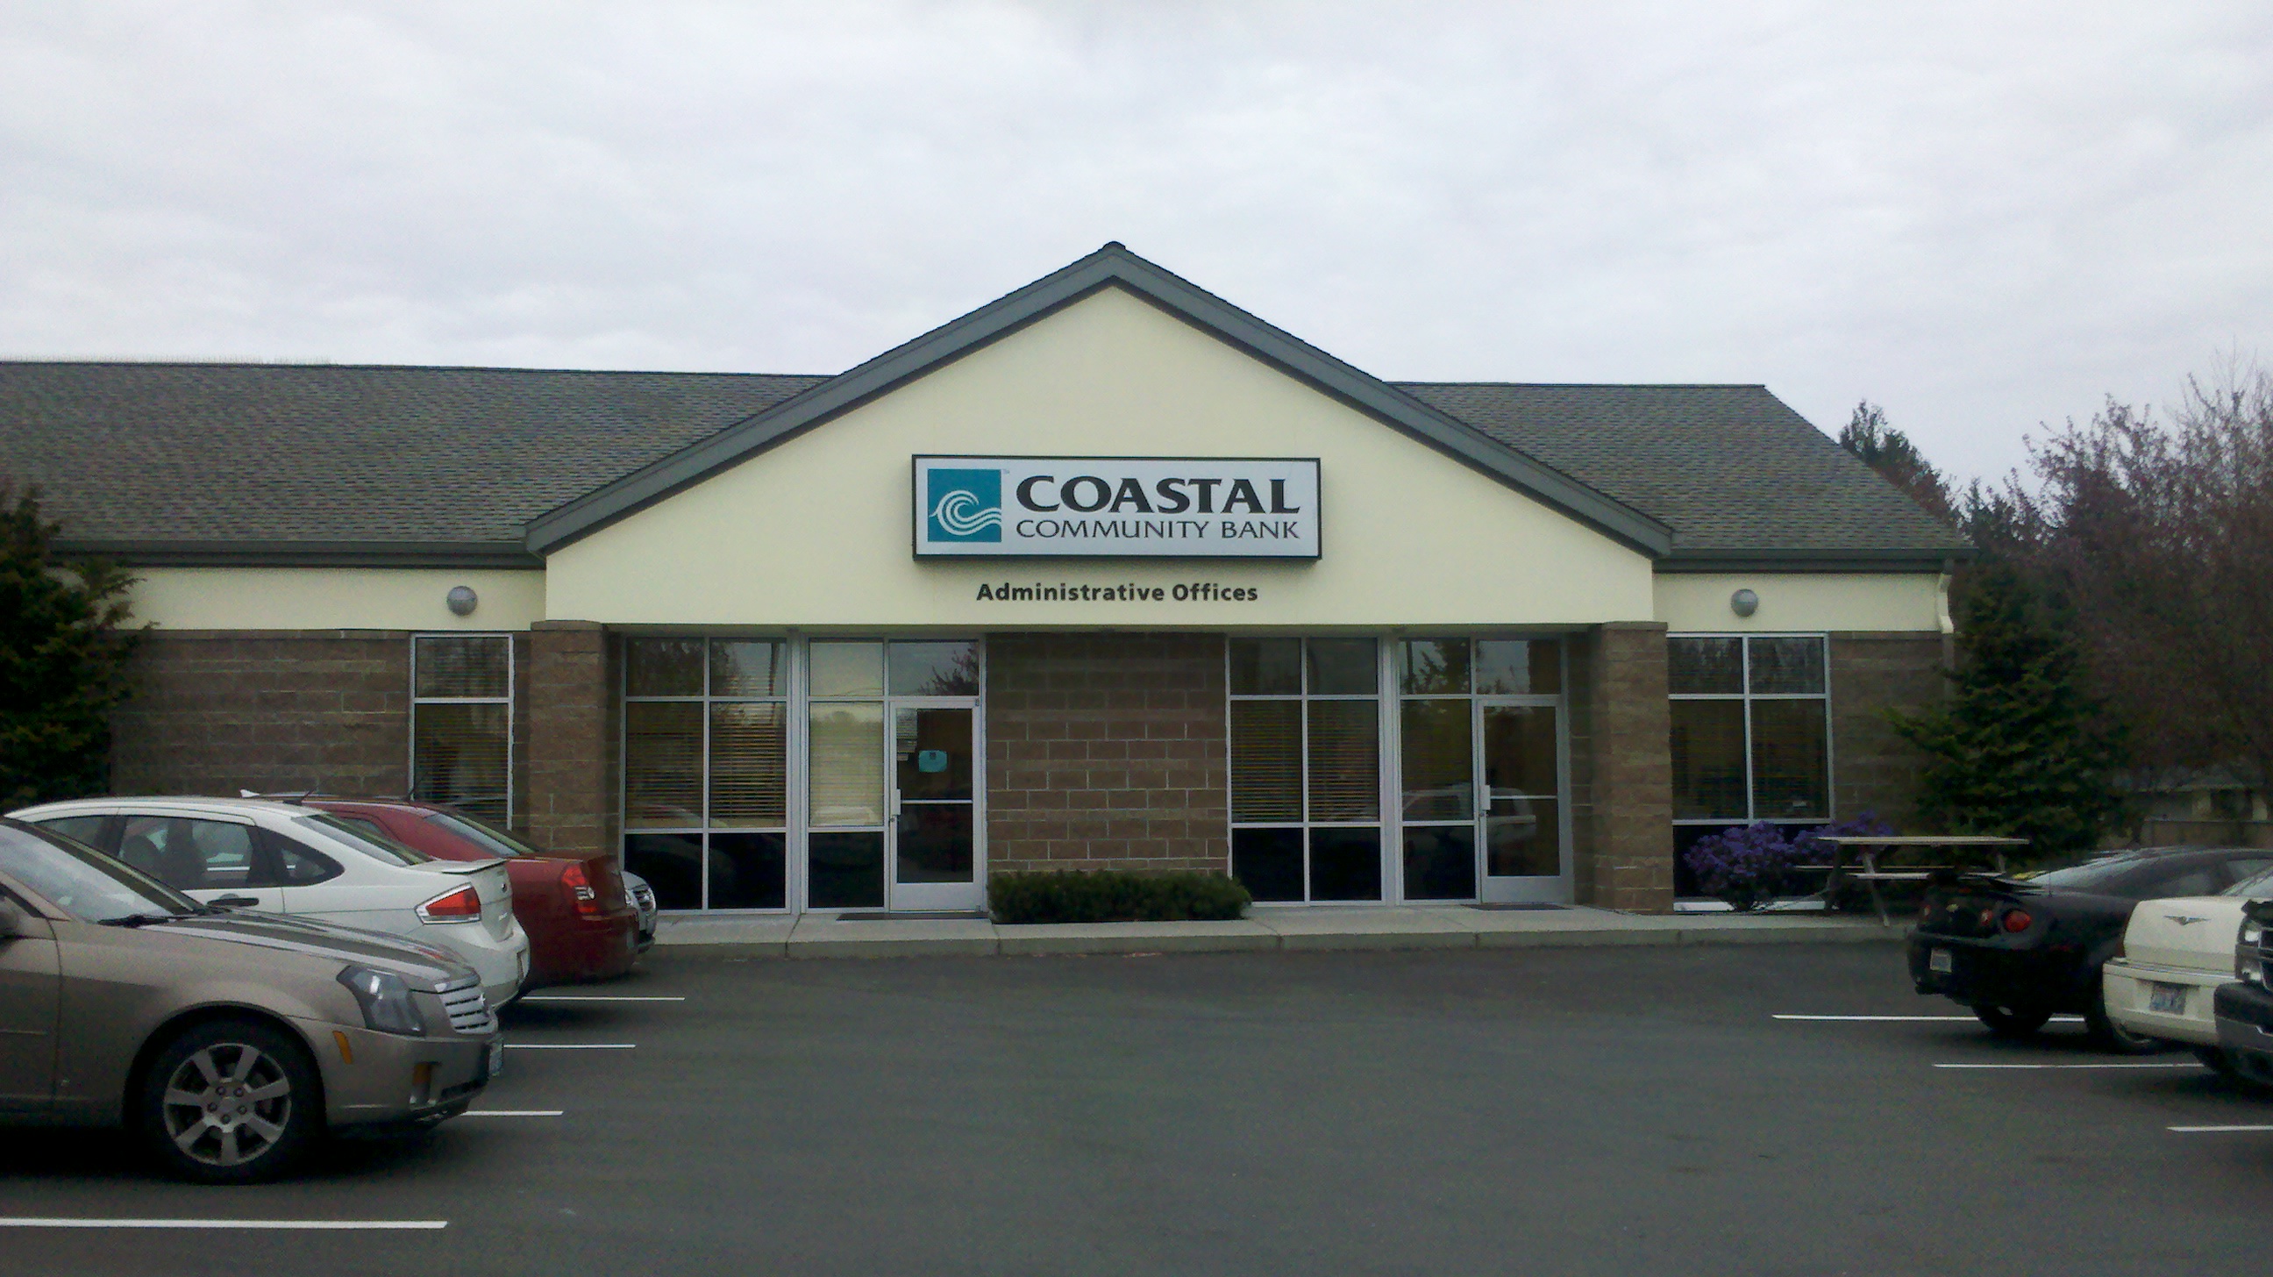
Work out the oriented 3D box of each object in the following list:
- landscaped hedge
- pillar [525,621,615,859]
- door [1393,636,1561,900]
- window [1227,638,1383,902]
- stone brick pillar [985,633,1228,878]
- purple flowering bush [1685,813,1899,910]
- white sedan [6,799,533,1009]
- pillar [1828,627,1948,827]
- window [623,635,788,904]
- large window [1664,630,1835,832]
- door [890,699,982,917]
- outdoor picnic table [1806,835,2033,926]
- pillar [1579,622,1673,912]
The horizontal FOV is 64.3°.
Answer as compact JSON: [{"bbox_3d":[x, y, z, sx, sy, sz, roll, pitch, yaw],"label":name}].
[{"bbox_3d":[-0.179,2.493,17.684,2.560,0.470,0.900,0,-4,-6],"label":"landscaped hedge"},{"bbox_3d":[-5.291,1.288,16.935,0.640,2.860,0.630,0,-4,-6],"label":"pillar"},{"bbox_3d":[3.636,1.381,18.913,1.820,2.780,0.120,0,-4,-6],"label":"door"},{"bbox_3d":[1.733,1.360,18.620,1.653,2.736,0.140,0,-4,-5],"label":"window"},{"bbox_3d":[-0.318,1.330,18.522,2.471,2.755,0.300,0,-4,-5],"label":"stone brick pillar"},{"bbox_3d":[6.665,2.275,18.383,2.100,0.980,1.150,0,-4,-6],"label":"purple flowering bush"},{"bbox_3d":[-5.891,1.696,10.733,4.440,1.490,1.730,0,-4,-8],"label":"white sedan"},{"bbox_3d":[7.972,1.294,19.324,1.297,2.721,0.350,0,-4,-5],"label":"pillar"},{"bbox_3d":[-4.289,1.359,18.058,1.650,2.714,0.140,0,-4,-5],"label":"window"},{"bbox_3d":[6.446,1.281,19.066,1.781,2.653,0.140,0,-4,-5],"label":"large window"},{"bbox_3d":[-2.034,1.700,18.276,0.920,2.130,0.100,0,-4,-6],"label":"door"},{"bbox_3d":[7.580,2.309,17.484,1.850,0.760,1.500,0,-4,-1],"label":"outdoor picnic table"},{"bbox_3d":[5.105,1.333,18.647,0.651,2.941,0.580,0,-4,-5],"label":"pillar"}]

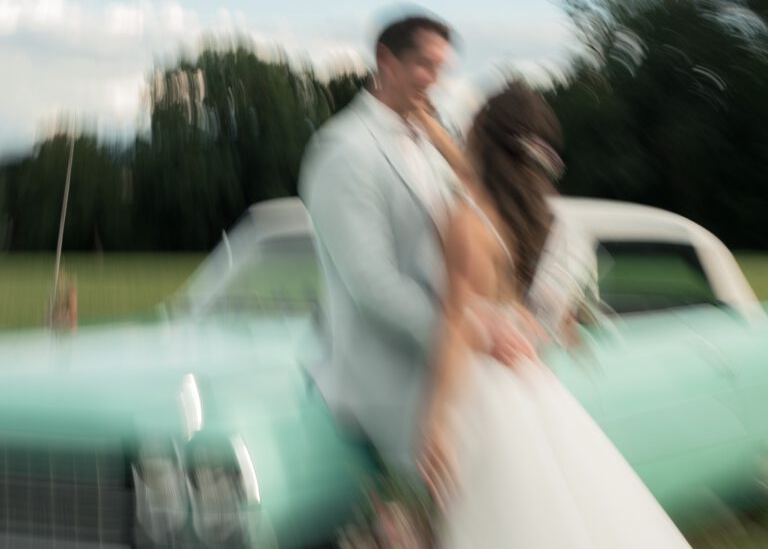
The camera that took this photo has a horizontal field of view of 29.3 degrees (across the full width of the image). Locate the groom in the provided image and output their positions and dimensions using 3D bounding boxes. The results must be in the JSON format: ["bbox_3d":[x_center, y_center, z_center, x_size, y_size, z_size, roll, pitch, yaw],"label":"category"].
[{"bbox_3d":[0.080,0.225,3.730,0.600,1.770,0.570,1,1,38],"label":"groom"}]

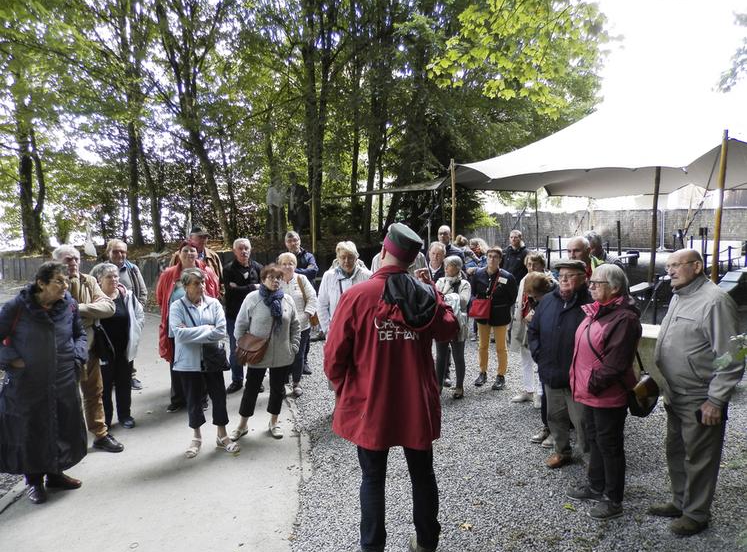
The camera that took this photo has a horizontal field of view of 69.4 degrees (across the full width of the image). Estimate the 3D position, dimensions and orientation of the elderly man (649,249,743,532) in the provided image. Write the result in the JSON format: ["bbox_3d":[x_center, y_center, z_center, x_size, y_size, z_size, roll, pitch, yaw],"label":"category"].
[{"bbox_3d":[2.048,0.704,3.381,0.420,1.727,0.520,-2,5,-24],"label":"elderly man"}]

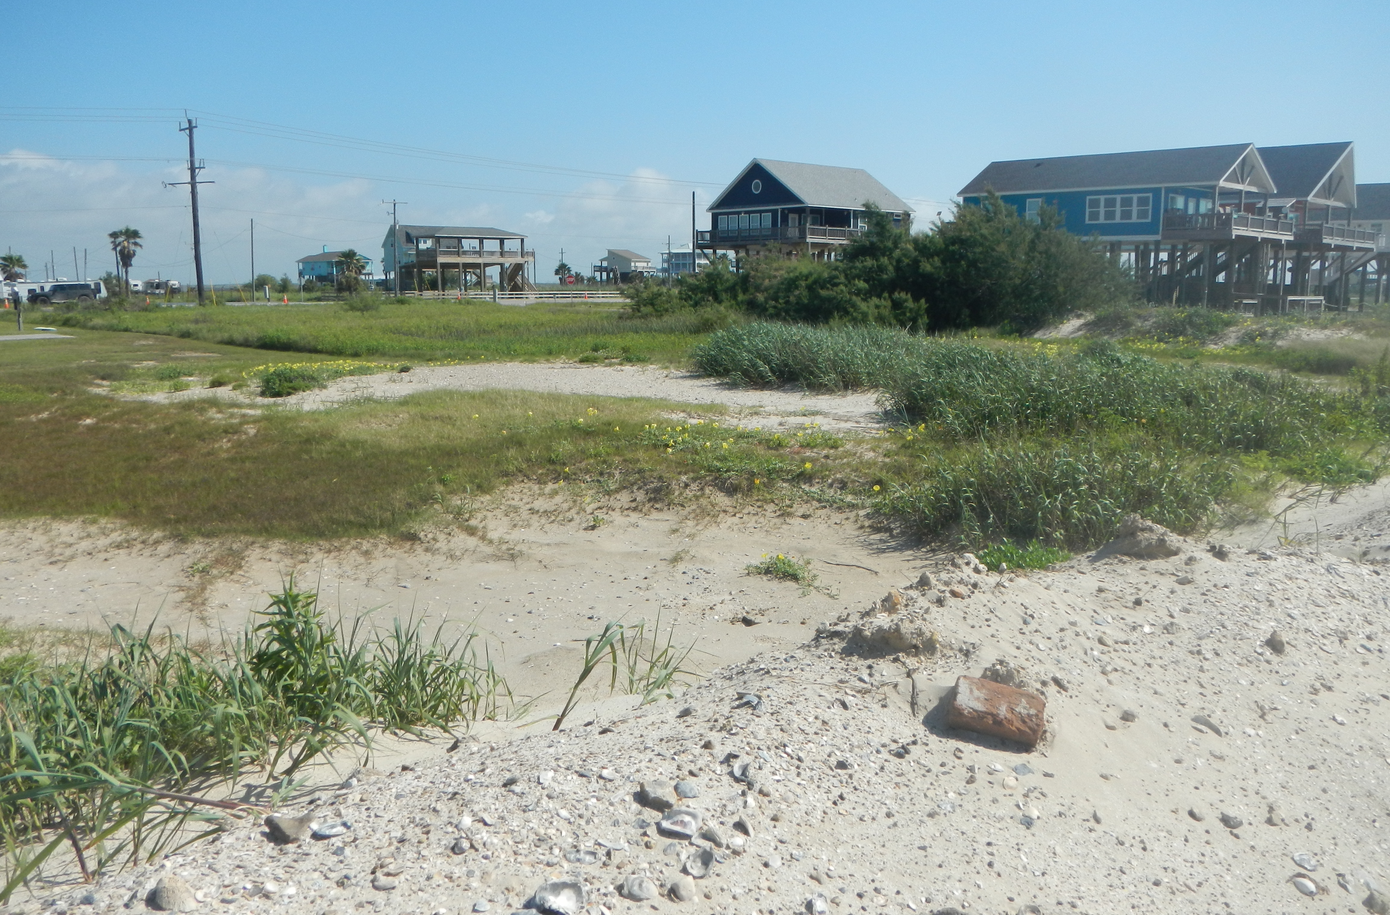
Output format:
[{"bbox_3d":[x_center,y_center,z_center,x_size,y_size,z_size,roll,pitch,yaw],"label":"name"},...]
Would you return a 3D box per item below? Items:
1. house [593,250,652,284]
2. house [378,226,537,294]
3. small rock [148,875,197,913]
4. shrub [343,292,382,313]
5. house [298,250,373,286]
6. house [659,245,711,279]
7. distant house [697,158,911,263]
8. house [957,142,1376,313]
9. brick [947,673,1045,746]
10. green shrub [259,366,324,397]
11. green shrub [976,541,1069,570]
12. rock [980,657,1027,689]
[{"bbox_3d":[-14.846,-39.015,234.796,9.800,8.800,8.400,-8,12,-41],"label":"house"},{"bbox_3d":[-31.185,-25.878,148.926,18.000,9.261,8.800,-5,10,-28],"label":"house"},{"bbox_3d":[-0.901,0.758,1.950,0.068,0.048,0.058,-4,10,-26],"label":"small rock"},{"bbox_3d":[-22.498,-10.533,76.000,2.400,1.400,2.000,0,9,0],"label":"shrub"},{"bbox_3d":[-64.033,-33.127,200.000,10.500,7.600,8.500,-7,11,-37],"label":"house"},{"bbox_3d":[-2.173,-50.850,300.000,11.500,10.500,10.000,-5,10,-30],"label":"house"},{"bbox_3d":[8.972,-18.113,91.502,12.635,11.052,12.350,-8,12,-41],"label":"distant house"},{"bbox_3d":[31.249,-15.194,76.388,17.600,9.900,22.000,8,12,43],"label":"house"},{"bbox_3d":[0.698,0.587,2.604,0.200,0.058,0.095,14,32,11],"label":"brick"},{"bbox_3d":[-6.832,-1.283,19.041,0.980,0.420,0.750,0,9,0],"label":"green shrub"},{"bbox_3d":[1.150,0.341,3.950,0.320,0.110,0.220,0,9,0],"label":"green shrub"},{"bbox_3d":[0.717,0.505,2.620,0.100,0.062,0.080,0,9,0],"label":"rock"}]

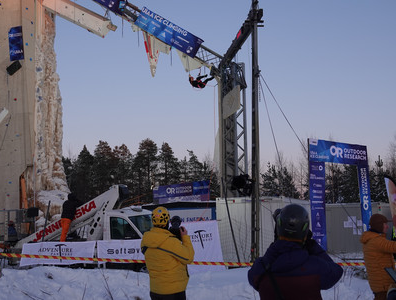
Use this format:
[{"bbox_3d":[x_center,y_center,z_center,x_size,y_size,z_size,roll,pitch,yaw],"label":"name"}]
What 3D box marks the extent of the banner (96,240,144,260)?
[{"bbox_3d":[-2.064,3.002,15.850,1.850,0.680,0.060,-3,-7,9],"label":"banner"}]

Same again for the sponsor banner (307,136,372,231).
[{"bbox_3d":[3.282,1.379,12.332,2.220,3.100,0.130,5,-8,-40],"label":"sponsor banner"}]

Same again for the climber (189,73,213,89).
[{"bbox_3d":[0.180,-3.283,25.500,1.300,0.720,0.550,13,-12,-25],"label":"climber"}]

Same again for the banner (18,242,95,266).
[{"bbox_3d":[-4.195,3.128,16.200,2.280,0.660,0.060,-3,-7,9],"label":"banner"}]

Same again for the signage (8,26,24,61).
[{"bbox_3d":[-7.585,-4.446,22.500,0.700,1.400,0.050,-3,3,22],"label":"signage"}]

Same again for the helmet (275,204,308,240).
[{"bbox_3d":[0.692,0.519,3.900,0.235,0.240,0.285,0,3,3],"label":"helmet"}]

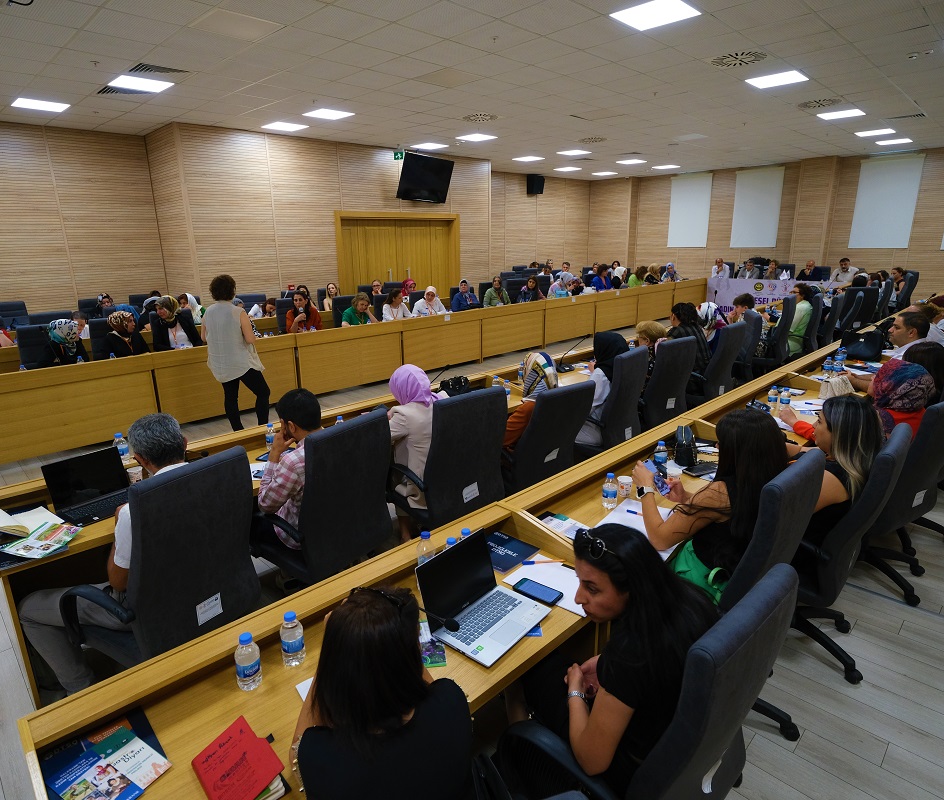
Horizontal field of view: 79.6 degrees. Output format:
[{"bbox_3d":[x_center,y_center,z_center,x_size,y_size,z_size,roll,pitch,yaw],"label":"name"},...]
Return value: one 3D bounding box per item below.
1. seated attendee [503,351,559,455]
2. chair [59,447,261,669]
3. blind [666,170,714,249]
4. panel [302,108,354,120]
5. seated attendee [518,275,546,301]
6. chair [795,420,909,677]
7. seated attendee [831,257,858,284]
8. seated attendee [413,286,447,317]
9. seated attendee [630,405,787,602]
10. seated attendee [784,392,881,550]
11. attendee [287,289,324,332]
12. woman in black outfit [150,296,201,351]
[{"bbox_3d":[0.403,0.259,4.087,0.550,1.160,0.850,-11,18,-31],"label":"seated attendee"},{"bbox_3d":[-1.239,0.757,2.373,0.670,1.120,0.640,8,18,29],"label":"chair"},{"bbox_3d":[6.500,-5.619,16.964,1.221,2.034,0.060,14,22,43],"label":"blind"},{"bbox_3d":[-2.044,-4.068,8.051,0.580,0.040,0.580,14,22,43],"label":"panel"},{"bbox_3d":[1.177,-1.706,10.786,0.550,1.260,0.800,-11,18,-31],"label":"seated attendee"},{"bbox_3d":[1.543,0.647,2.634,0.670,1.120,0.640,14,21,42],"label":"chair"},{"bbox_3d":[8.346,-2.489,12.783,0.800,1.330,0.580,-16,21,-42],"label":"seated attendee"},{"bbox_3d":[-0.641,-1.219,9.233,0.530,1.230,0.760,-9,17,-26],"label":"seated attendee"},{"bbox_3d":[0.976,0.644,2.429,0.780,1.250,0.520,13,21,41],"label":"seated attendee"},{"bbox_3d":[1.417,0.546,2.723,0.800,1.250,0.500,13,21,41],"label":"seated attendee"},{"bbox_3d":[-2.222,-0.809,7.685,0.530,1.310,0.760,-10,18,-30],"label":"attendee"},{"bbox_3d":[-3.127,-0.467,6.140,0.520,1.269,0.780,-13,20,-38],"label":"woman in black outfit"}]

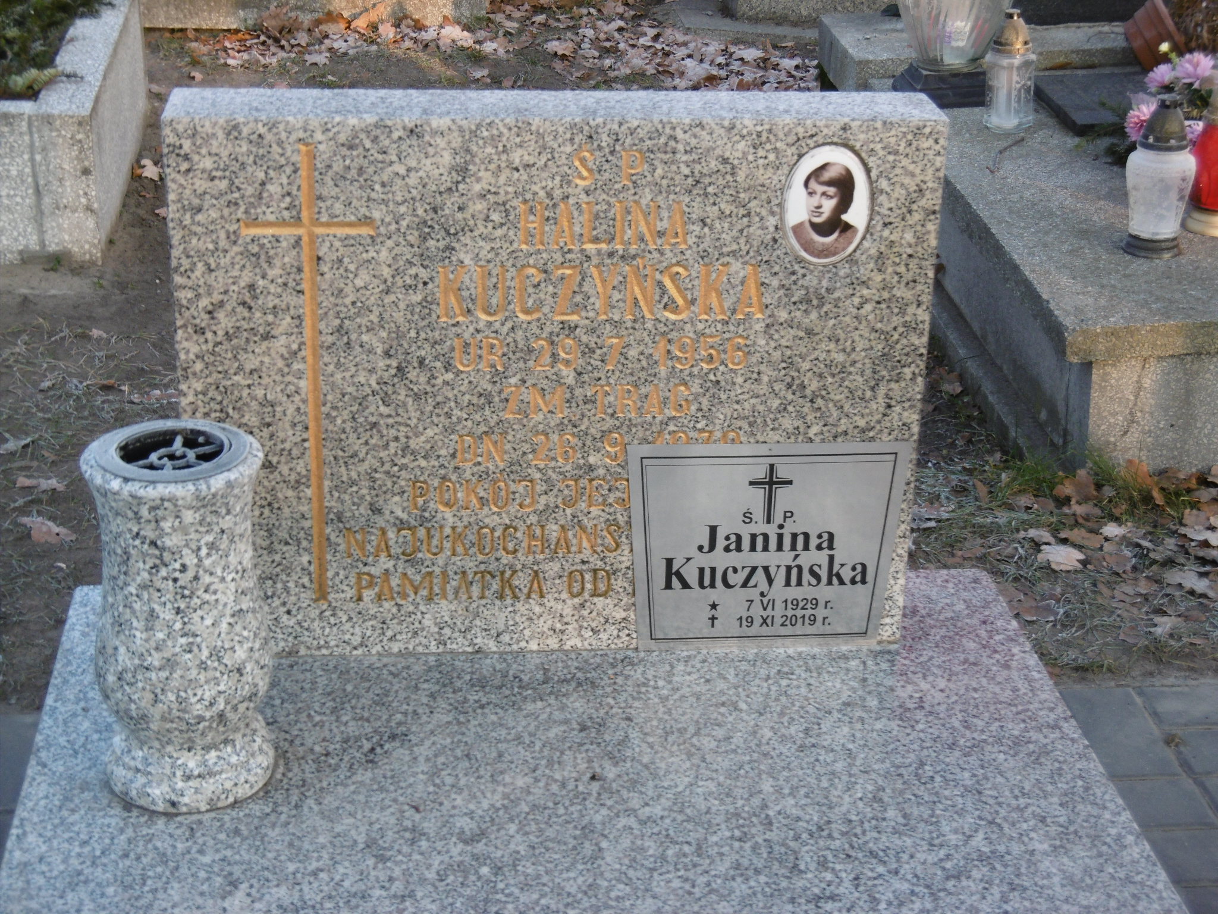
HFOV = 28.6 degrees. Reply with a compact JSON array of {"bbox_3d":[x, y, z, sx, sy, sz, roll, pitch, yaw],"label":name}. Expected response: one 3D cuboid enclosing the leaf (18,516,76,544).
[{"bbox_3d":[-0.674,0.089,2.867,0.078,0.018,0.045,20,28,38],"label":"leaf"}]

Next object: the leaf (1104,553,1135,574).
[{"bbox_3d":[0.625,0.130,2.931,0.037,0.013,0.036,-1,22,-5],"label":"leaf"}]

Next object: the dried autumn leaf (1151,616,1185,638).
[{"bbox_3d":[0.632,0.192,2.709,0.038,0.015,0.045,10,23,19],"label":"dried autumn leaf"}]

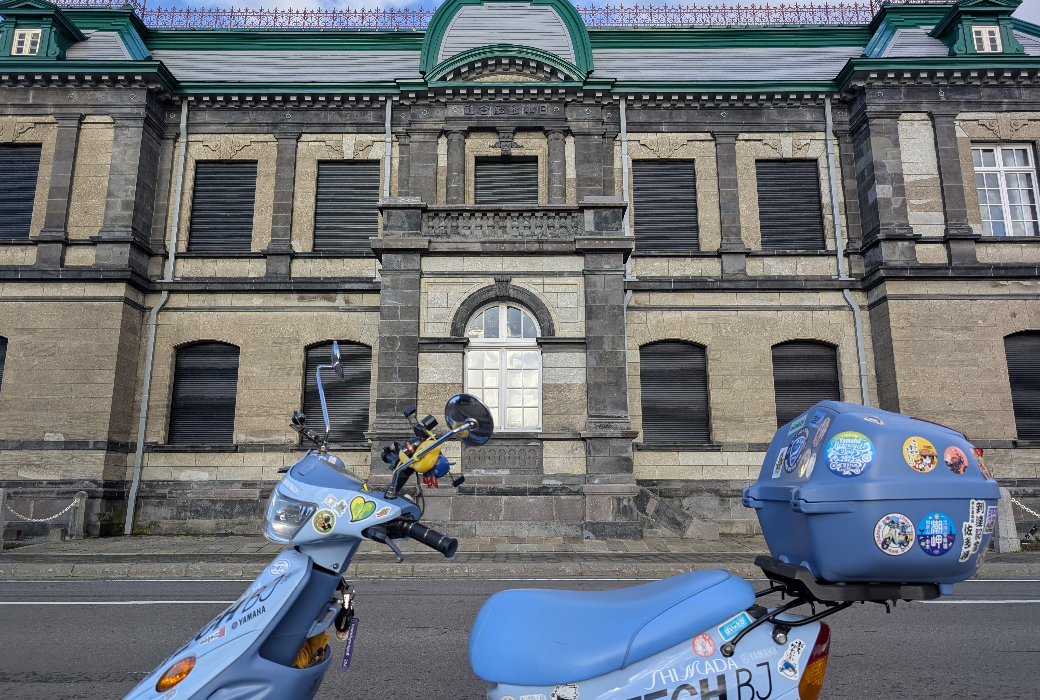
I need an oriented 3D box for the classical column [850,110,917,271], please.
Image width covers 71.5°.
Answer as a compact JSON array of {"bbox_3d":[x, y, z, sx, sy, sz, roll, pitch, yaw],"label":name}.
[{"bbox_3d":[6.734,-2.858,13.372,0.680,3.090,0.650,0,-11,0],"label":"classical column"}]

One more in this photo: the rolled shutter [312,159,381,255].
[{"bbox_3d":[-3.383,-2.817,14.168,1.252,1.923,0.120,0,-11,0],"label":"rolled shutter"}]

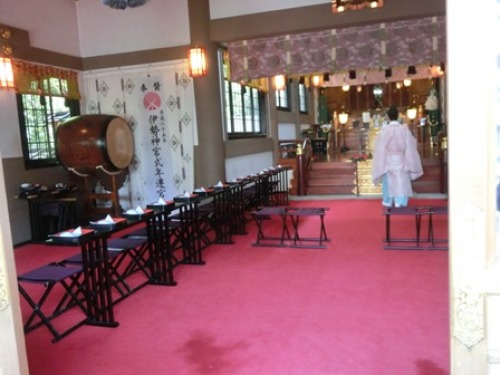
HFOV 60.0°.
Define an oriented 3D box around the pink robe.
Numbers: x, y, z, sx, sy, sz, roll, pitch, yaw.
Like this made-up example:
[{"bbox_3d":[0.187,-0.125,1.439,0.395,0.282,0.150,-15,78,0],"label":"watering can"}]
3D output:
[{"bbox_3d":[2.497,-0.491,7.407,0.790,1.250,0.480,-1,7,17],"label":"pink robe"}]

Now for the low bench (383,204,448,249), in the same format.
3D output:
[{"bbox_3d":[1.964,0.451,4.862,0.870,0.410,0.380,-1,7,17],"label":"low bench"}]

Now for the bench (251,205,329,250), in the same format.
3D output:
[{"bbox_3d":[0.504,0.486,5.335,0.890,0.410,0.370,-1,7,22],"label":"bench"}]

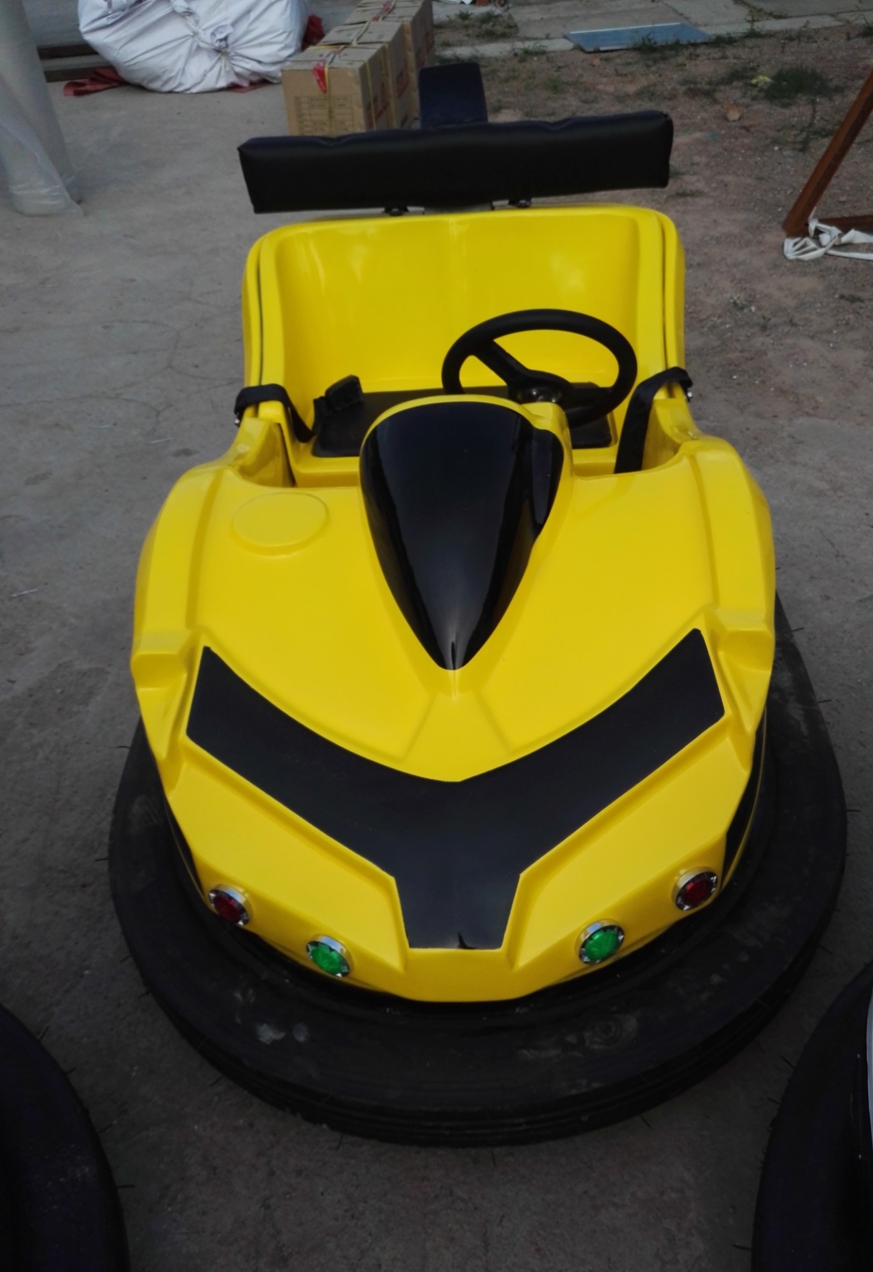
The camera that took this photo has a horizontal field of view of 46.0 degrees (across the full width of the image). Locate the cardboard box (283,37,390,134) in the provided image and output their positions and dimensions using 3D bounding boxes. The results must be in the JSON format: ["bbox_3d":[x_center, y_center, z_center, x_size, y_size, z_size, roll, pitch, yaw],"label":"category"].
[{"bbox_3d":[-0.436,-2.371,4.678,0.345,0.463,0.448,5,41,10],"label":"cardboard box"}]

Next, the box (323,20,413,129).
[{"bbox_3d":[-0.339,-2.676,5.024,0.339,0.468,0.446,1,41,7],"label":"box"}]

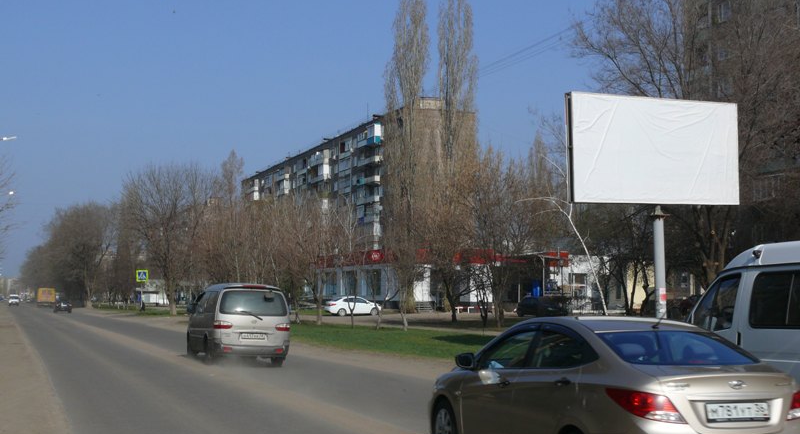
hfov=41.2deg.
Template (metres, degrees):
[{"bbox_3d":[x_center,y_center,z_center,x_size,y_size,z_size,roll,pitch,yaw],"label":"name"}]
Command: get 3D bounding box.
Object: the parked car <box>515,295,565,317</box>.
[{"bbox_3d":[10.044,6.398,76.000,1.750,1.520,4.200,2,-5,-25],"label":"parked car"}]

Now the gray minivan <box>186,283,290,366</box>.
[{"bbox_3d":[-4.070,2.624,25.903,1.820,1.930,4.850,1,-5,-20],"label":"gray minivan"}]

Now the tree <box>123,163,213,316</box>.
[{"bbox_3d":[-18.074,1.757,83.000,6.800,12.000,6.800,1,-5,-20],"label":"tree"}]

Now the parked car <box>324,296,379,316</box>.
[{"bbox_3d":[-3.528,6.688,79.800,4.370,1.470,1.700,1,-4,-19],"label":"parked car"}]

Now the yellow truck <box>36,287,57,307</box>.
[{"bbox_3d":[-53.837,12.252,162.000,2.350,2.950,6.000,1,-5,-20],"label":"yellow truck"}]

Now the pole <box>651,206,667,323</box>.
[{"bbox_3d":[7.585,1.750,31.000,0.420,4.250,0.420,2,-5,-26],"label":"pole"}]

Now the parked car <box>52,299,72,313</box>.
[{"bbox_3d":[-35.630,9.418,112.000,1.680,1.430,4.200,1,-5,-20],"label":"parked car"}]

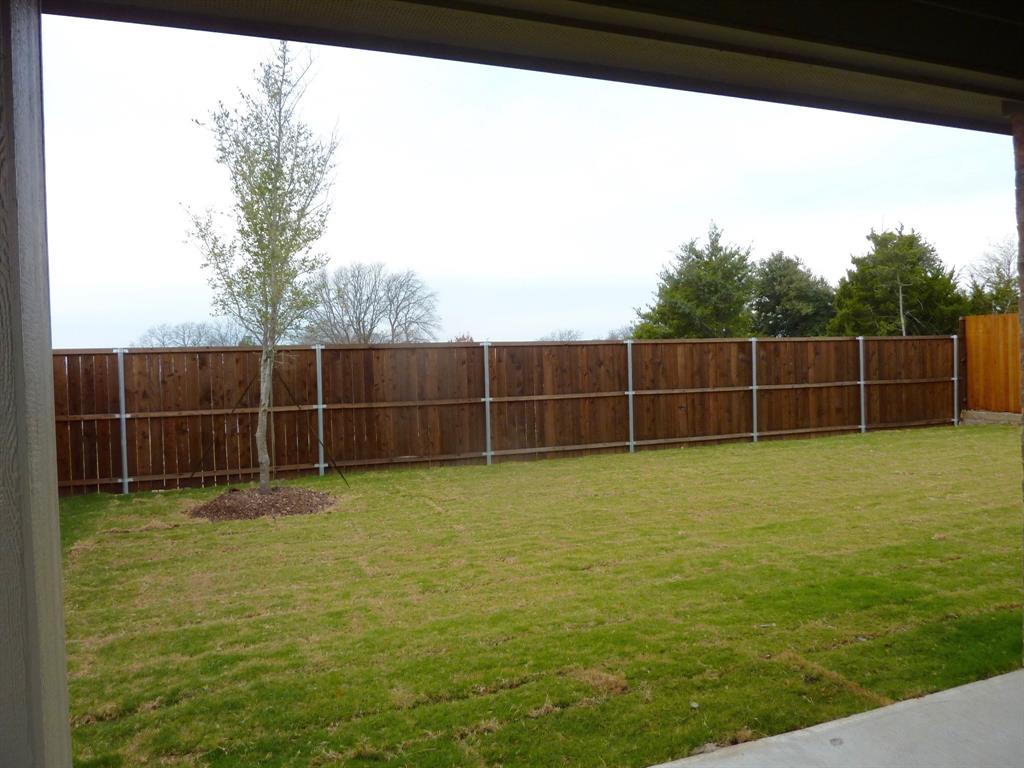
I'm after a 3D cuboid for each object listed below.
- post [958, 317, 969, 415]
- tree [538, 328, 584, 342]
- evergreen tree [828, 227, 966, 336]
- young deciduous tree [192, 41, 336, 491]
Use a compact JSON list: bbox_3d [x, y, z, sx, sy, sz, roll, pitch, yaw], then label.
[{"bbox_3d":[9.067,-0.351,14.850,0.140,2.000,0.140,-2,1,-21],"label":"post"},{"bbox_3d":[7.323,-4.742,110.078,7.000,7.030,6.500,-2,1,0],"label":"tree"},{"bbox_3d":[14.694,-2.805,28.070,5.230,6.320,5.230,-2,1,0],"label":"evergreen tree"},{"bbox_3d":[-2.842,-1.395,8.492,1.750,5.230,1.650,-2,1,0],"label":"young deciduous tree"}]

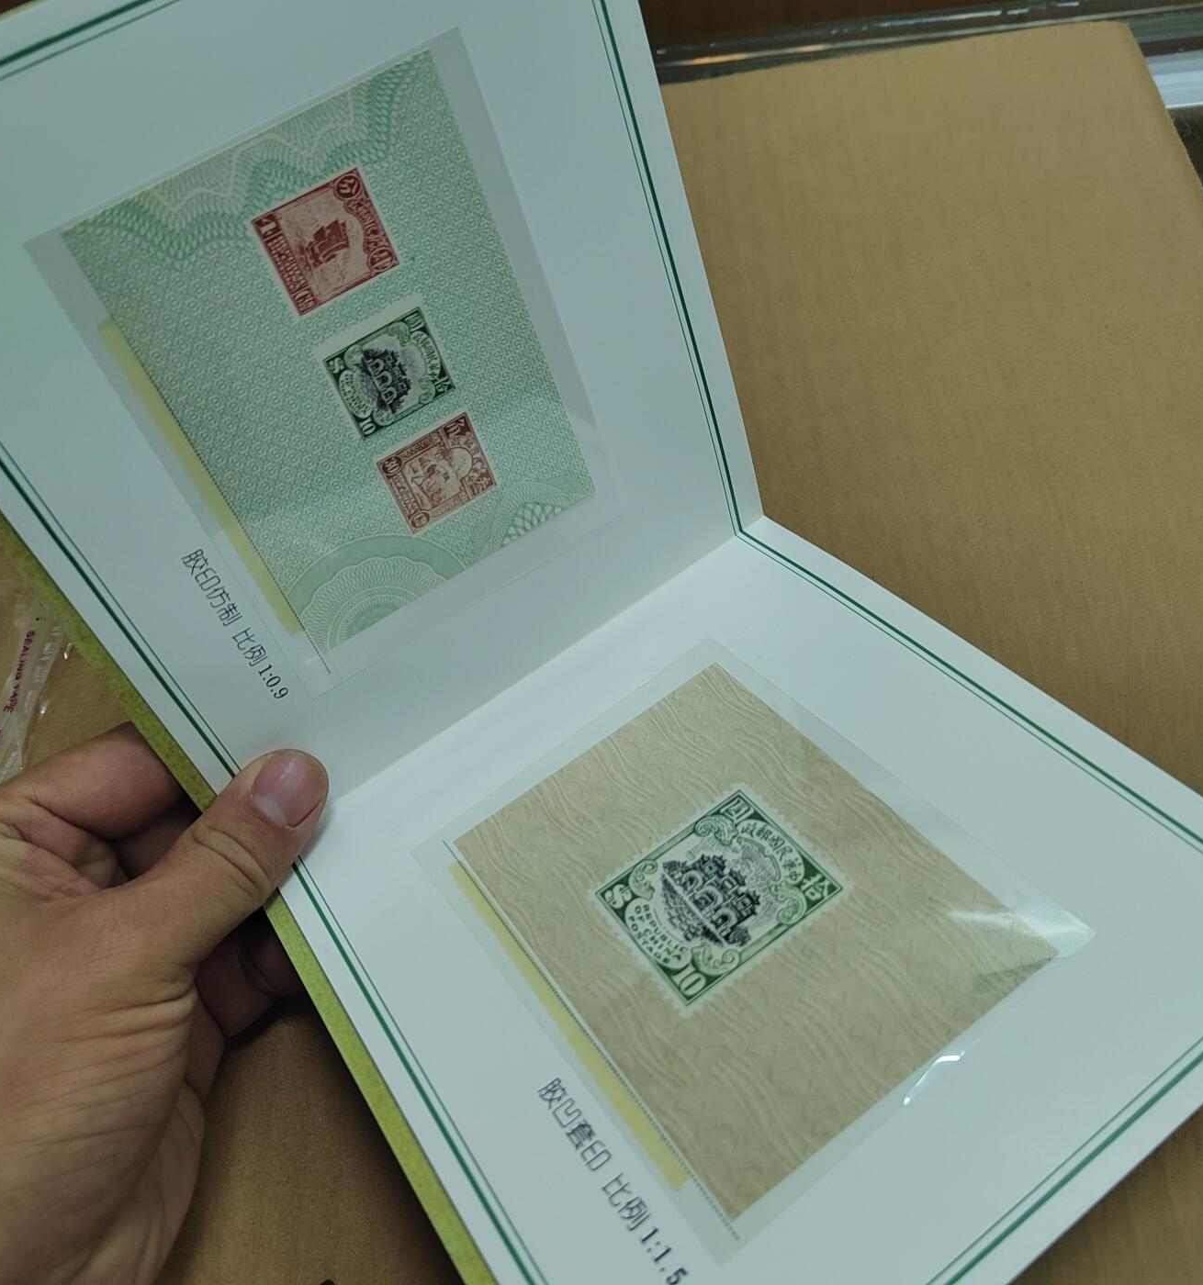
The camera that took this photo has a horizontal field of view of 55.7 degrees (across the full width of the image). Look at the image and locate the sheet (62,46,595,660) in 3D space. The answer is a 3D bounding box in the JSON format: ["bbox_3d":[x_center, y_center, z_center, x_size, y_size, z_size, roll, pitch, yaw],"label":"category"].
[{"bbox_3d":[-0.044,-0.051,0.221,0.070,0.096,0.001,-33,40,-14],"label":"sheet"}]

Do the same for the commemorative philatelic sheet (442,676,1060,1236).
[{"bbox_3d":[0.023,0.047,0.218,0.070,0.001,0.098,-33,44,-14],"label":"commemorative philatelic sheet"}]

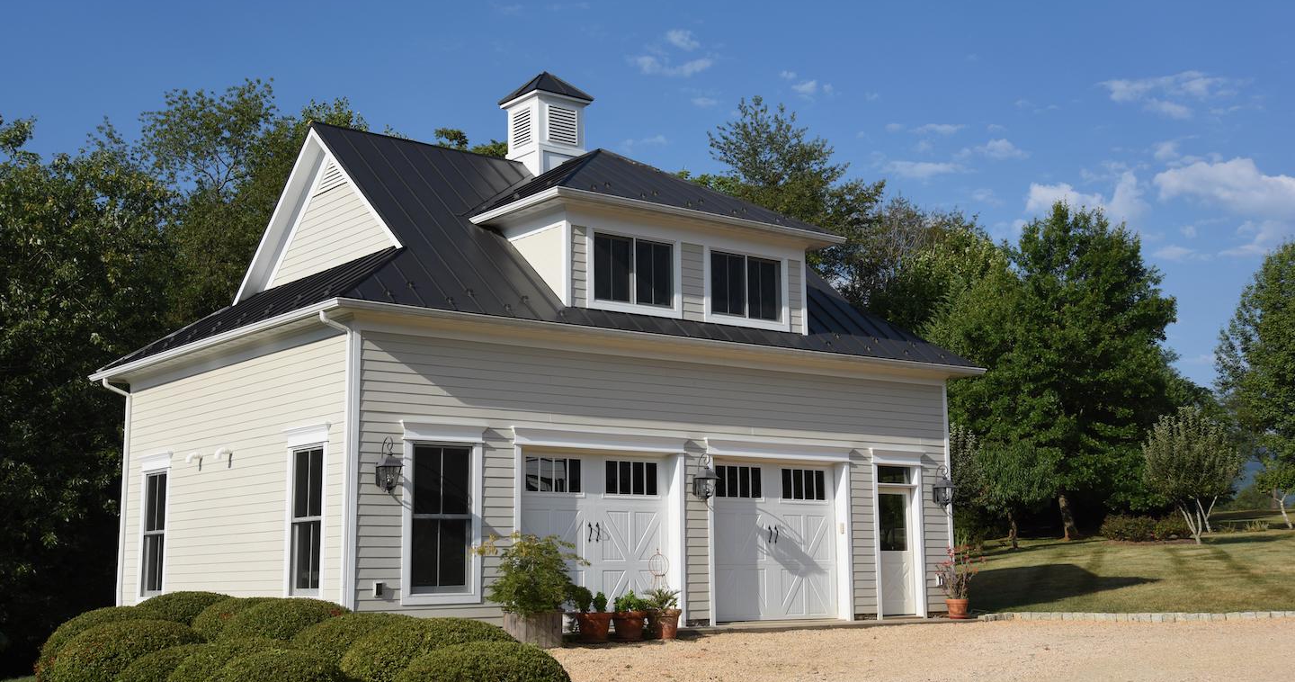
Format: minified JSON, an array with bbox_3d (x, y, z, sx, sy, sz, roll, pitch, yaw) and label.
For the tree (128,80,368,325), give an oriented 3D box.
[{"bbox_3d":[-8.756,0.247,34.355,5.600,12.259,5.600,6,-11,-37],"label":"tree"}]

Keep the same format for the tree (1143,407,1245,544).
[{"bbox_3d":[13.786,3.399,40.000,2.500,3.450,2.500,-4,-9,19],"label":"tree"}]

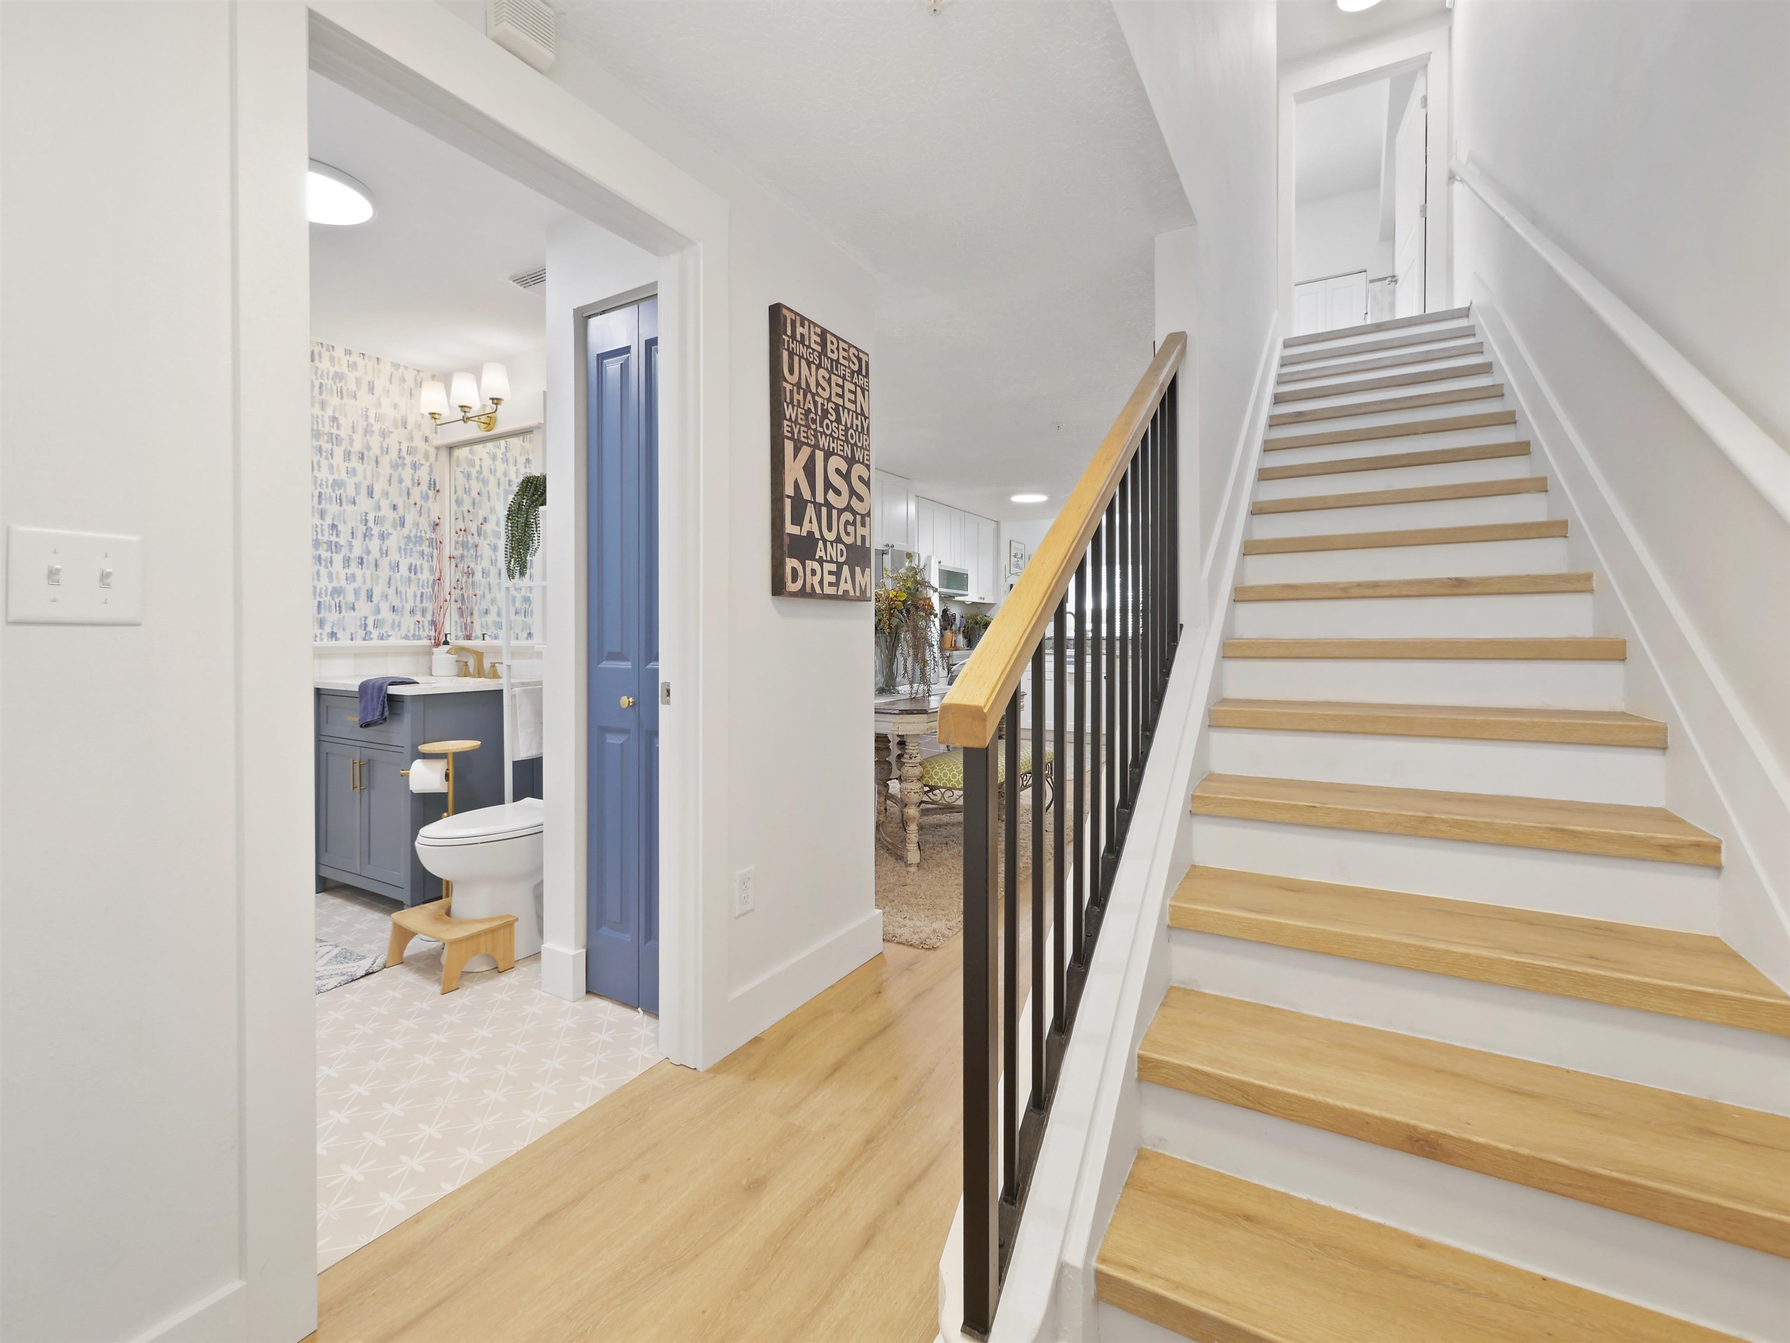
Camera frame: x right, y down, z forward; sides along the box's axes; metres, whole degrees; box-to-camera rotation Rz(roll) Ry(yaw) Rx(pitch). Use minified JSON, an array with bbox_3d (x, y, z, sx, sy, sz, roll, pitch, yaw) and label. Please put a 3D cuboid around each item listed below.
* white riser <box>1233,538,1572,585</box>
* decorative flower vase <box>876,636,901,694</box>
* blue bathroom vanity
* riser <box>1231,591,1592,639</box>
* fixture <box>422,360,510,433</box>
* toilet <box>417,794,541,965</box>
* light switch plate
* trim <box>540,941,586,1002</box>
[{"bbox_3d":[1.647,-0.350,2.409,0.872,0.133,0.020,1,2,31],"label":"white riser"},{"bbox_3d":[-0.040,-0.037,4.270,0.150,0.350,0.150,0,2,0],"label":"decorative flower vase"},{"bbox_3d":[-2.014,0.506,3.183,0.790,0.905,0.575,1,2,30],"label":"blue bathroom vanity"},{"bbox_3d":[1.509,-0.161,2.186,0.872,0.133,0.020,1,2,31],"label":"riser"},{"bbox_3d":[-1.966,-1.252,3.343,0.610,0.250,0.180,1,2,30],"label":"fixture"},{"bbox_3d":[-1.353,0.602,2.672,0.400,0.750,0.770,1,2,30],"label":"toilet"},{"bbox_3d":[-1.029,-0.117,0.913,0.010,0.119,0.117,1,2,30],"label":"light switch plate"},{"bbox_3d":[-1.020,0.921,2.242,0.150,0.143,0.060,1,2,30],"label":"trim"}]

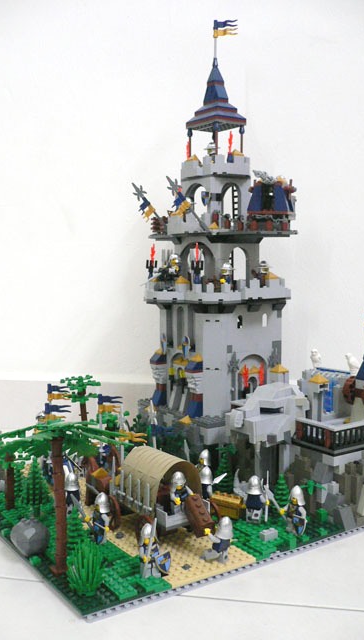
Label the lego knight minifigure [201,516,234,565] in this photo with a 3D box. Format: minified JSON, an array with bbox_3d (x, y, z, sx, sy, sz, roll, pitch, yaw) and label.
[{"bbox_3d":[0.031,0.192,0.569,0.026,0.041,0.027,-4,5,-43],"label":"lego knight minifigure"}]

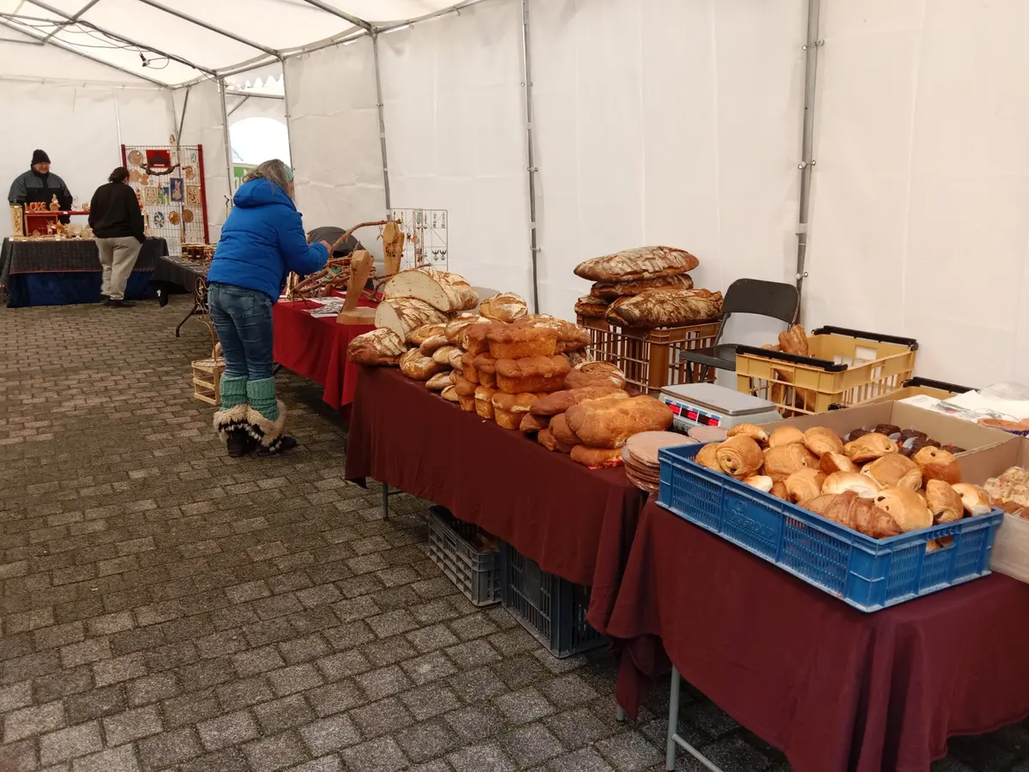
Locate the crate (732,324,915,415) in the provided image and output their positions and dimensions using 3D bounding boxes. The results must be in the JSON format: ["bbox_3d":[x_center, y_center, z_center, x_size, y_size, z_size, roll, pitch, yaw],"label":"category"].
[{"bbox_3d":[1.154,-0.014,3.005,0.600,0.270,0.400,-13,19,-41],"label":"crate"}]

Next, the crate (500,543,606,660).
[{"bbox_3d":[0.316,0.668,2.972,0.600,0.360,0.400,-8,16,-29],"label":"crate"}]

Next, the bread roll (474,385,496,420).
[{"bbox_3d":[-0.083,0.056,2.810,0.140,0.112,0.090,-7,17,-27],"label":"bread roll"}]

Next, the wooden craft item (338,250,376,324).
[{"bbox_3d":[-0.887,-0.556,4.534,0.200,0.385,0.170,-8,17,-29],"label":"wooden craft item"}]

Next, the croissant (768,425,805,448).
[{"bbox_3d":[0.669,0.129,1.961,0.091,0.064,0.086,7,15,24],"label":"croissant"}]

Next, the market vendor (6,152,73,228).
[{"bbox_3d":[-6.039,-2.141,10.425,0.720,1.780,0.450,-7,17,-27],"label":"market vendor"}]

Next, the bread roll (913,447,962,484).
[{"bbox_3d":[0.921,0.175,1.750,0.097,0.066,0.085,-8,17,-29],"label":"bread roll"}]

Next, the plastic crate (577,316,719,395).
[{"bbox_3d":[0.647,-0.193,3.953,0.400,0.300,0.600,-9,17,-32],"label":"plastic crate"}]

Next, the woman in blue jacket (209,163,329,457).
[{"bbox_3d":[-1.383,-0.432,4.570,0.520,1.620,0.600,13,19,40],"label":"woman in blue jacket"}]

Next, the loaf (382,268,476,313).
[{"bbox_3d":[-0.368,-0.413,3.500,0.330,0.160,0.260,12,18,37],"label":"loaf"}]

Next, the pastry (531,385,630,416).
[{"bbox_3d":[0.204,0.049,2.500,0.350,0.080,0.150,-8,16,-29],"label":"pastry"}]

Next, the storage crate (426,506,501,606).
[{"bbox_3d":[-0.106,0.654,3.246,0.340,0.210,0.465,-8,17,-29],"label":"storage crate"}]

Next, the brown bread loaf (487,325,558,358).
[{"bbox_3d":[0.027,-0.145,2.621,0.232,0.103,0.110,-5,15,-24],"label":"brown bread loaf"}]

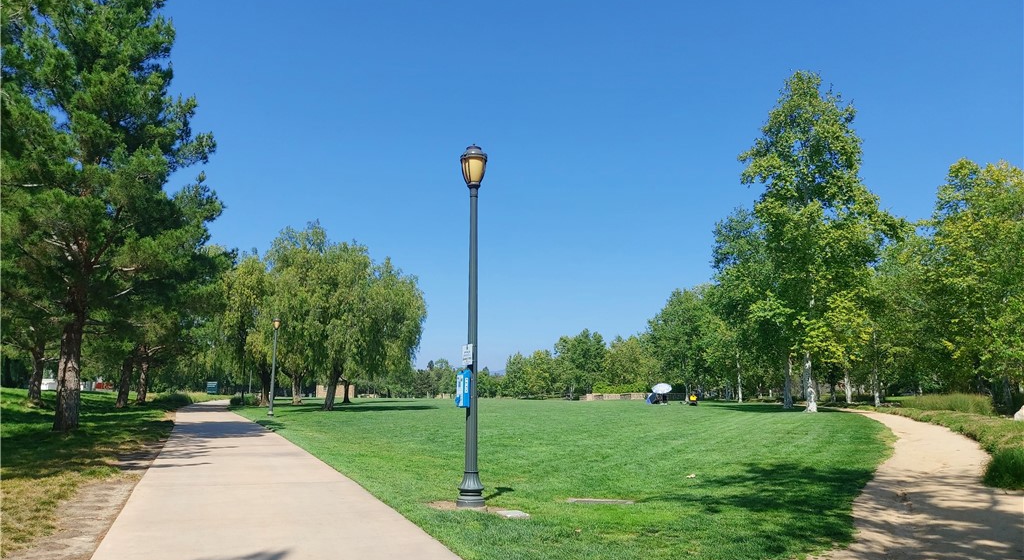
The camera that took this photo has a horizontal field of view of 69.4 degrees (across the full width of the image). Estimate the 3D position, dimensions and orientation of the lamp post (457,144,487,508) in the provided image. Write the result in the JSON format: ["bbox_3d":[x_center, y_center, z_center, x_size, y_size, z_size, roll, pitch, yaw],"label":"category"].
[{"bbox_3d":[-0.530,0.516,9.930,0.380,4.840,0.380,0,-8,0],"label":"lamp post"}]

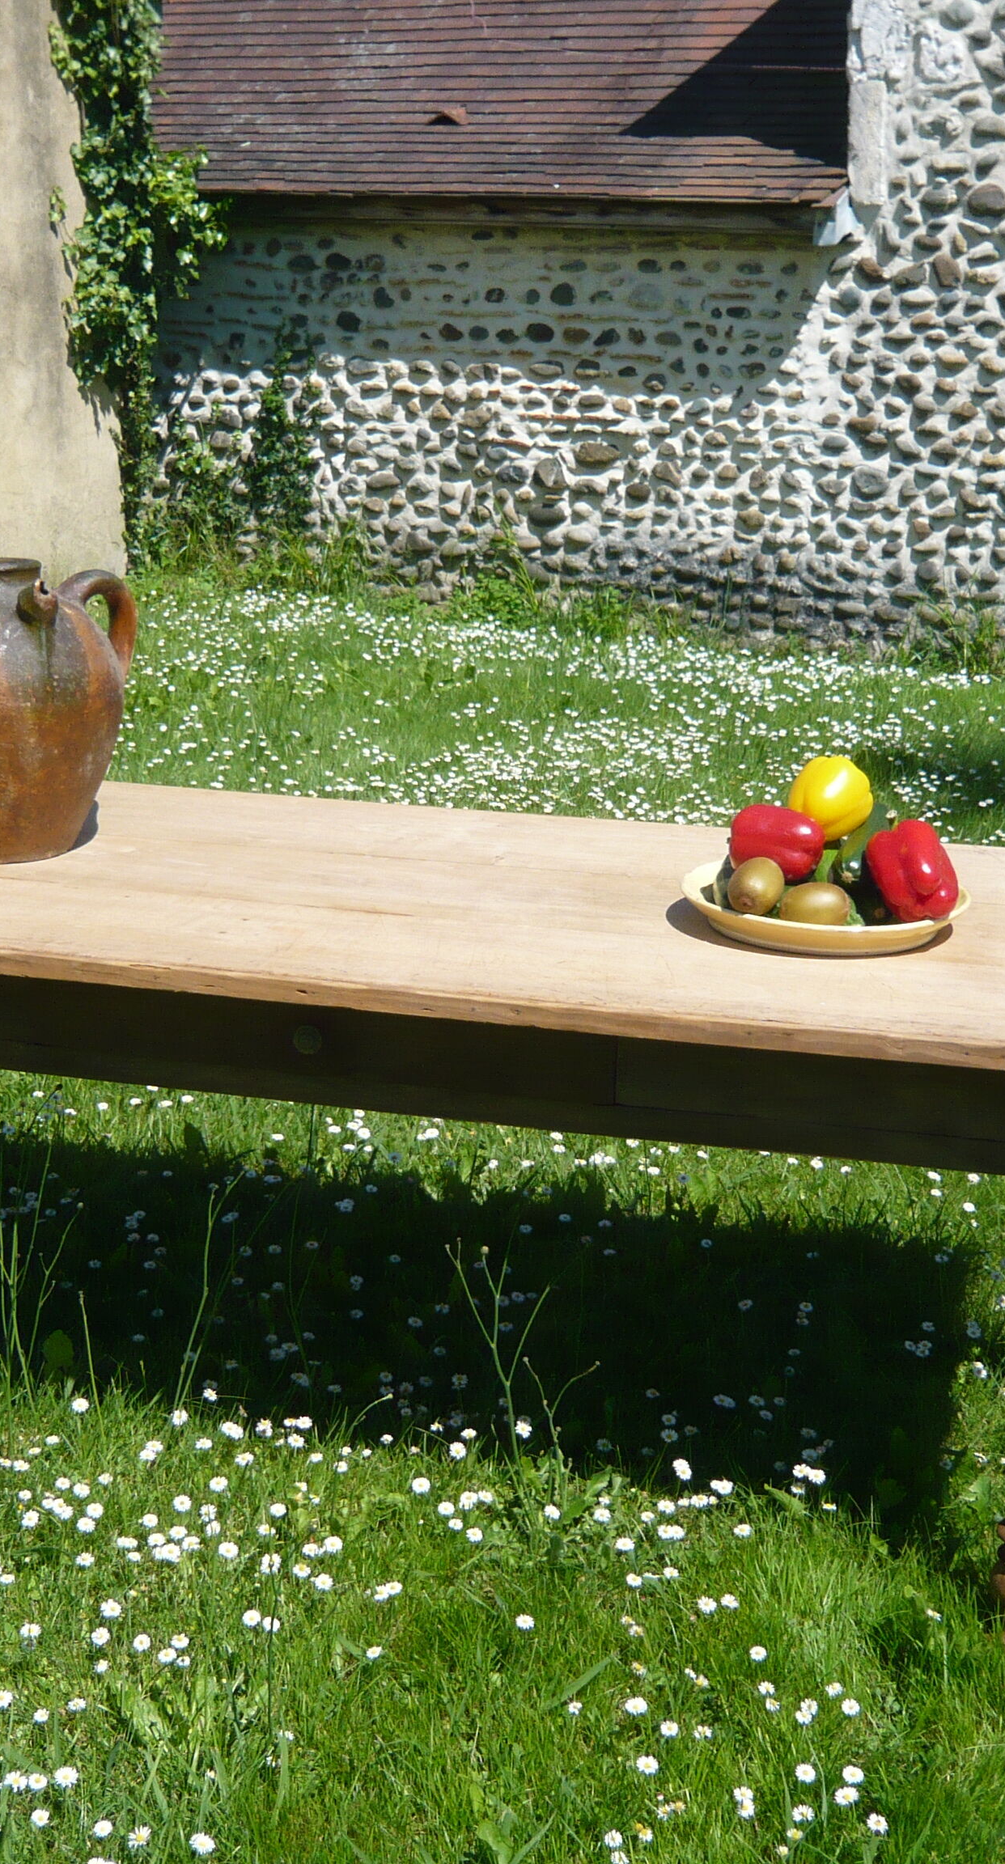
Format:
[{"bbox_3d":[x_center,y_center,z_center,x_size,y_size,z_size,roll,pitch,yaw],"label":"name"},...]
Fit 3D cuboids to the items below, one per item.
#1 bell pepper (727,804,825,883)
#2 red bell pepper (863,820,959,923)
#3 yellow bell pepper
[{"bbox_3d":[0.303,-0.099,2.563,0.102,0.084,0.085,10,0,28],"label":"bell pepper"},{"bbox_3d":[0.456,-0.068,2.563,0.088,0.088,0.108,-19,58,0],"label":"red bell pepper"},{"bbox_3d":[0.369,-0.150,2.593,0.089,0.089,0.095,37,51,0],"label":"yellow bell pepper"}]

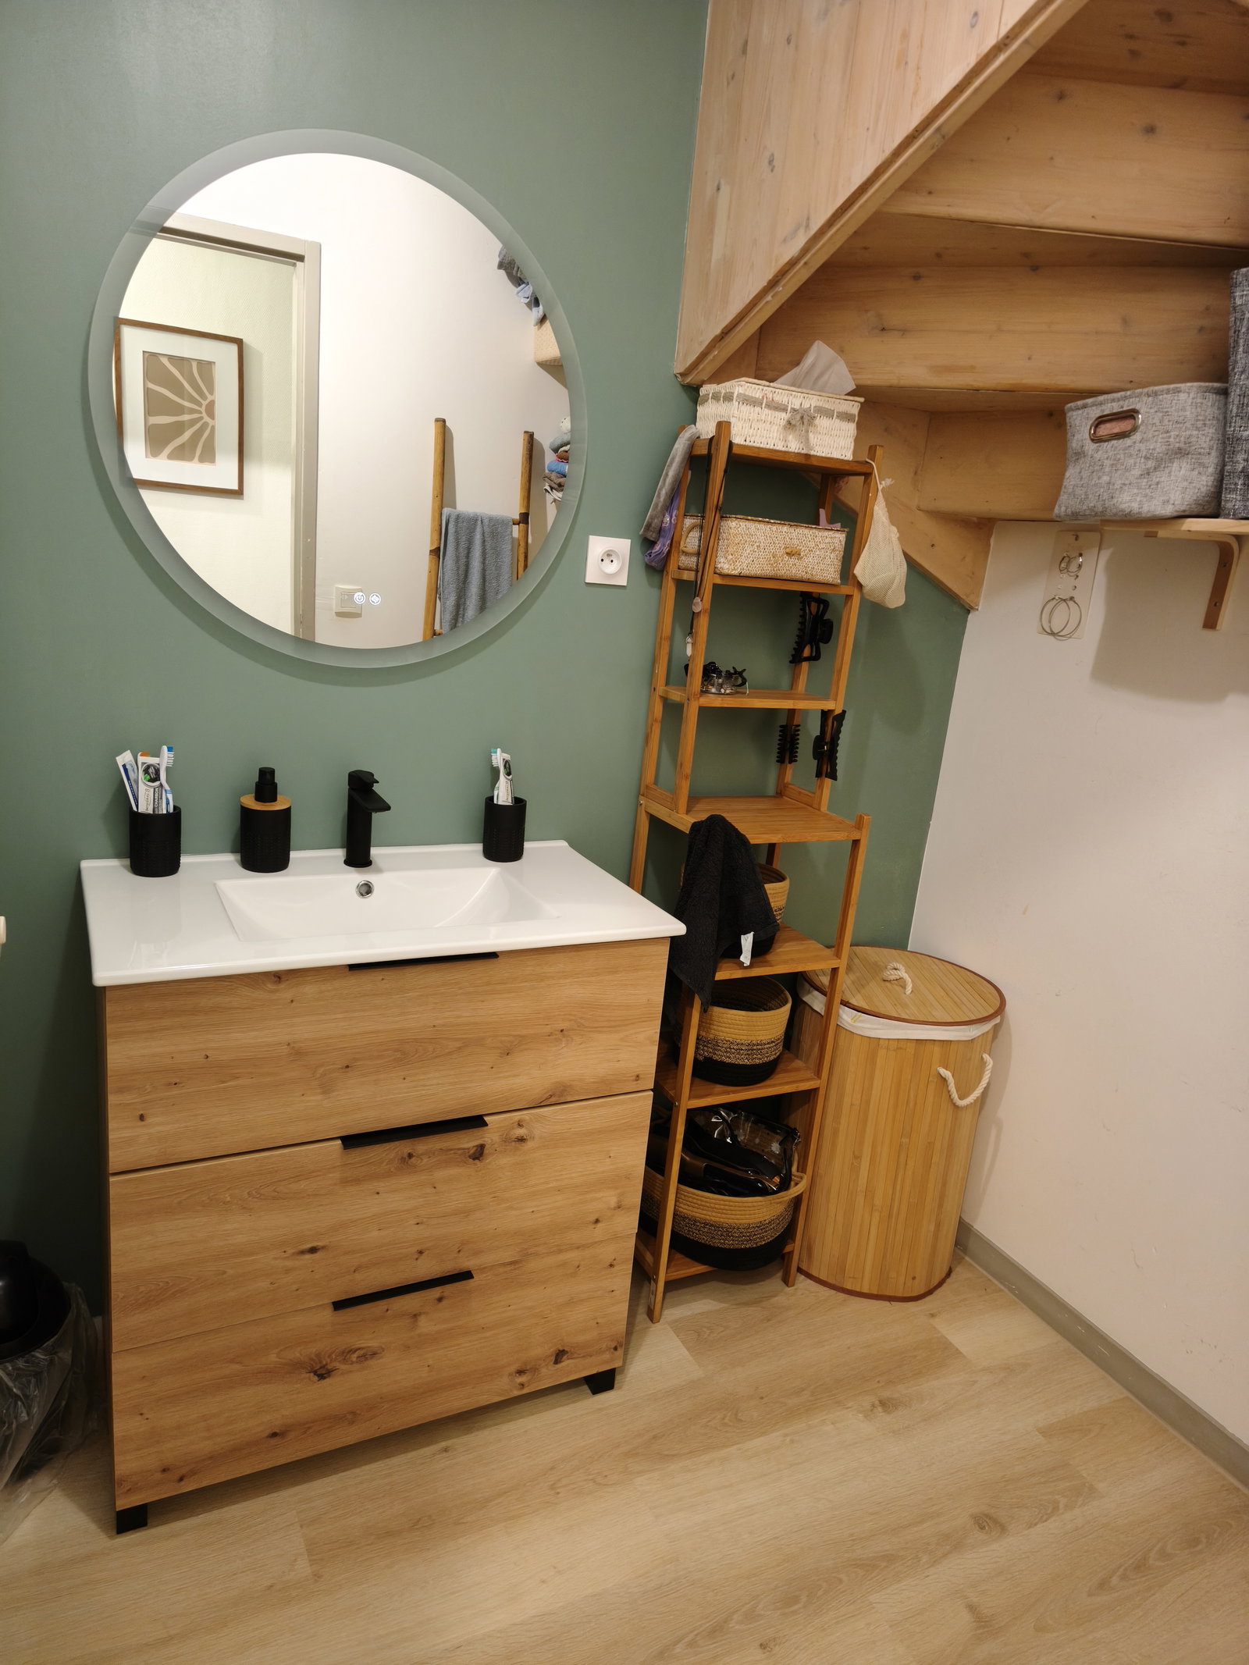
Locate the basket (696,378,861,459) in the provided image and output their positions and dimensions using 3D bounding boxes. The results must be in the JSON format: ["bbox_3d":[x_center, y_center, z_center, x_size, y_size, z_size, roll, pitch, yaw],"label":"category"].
[{"bbox_3d":[0.266,-0.712,1.920,0.247,0.102,0.142,-1,16,-25],"label":"basket"}]

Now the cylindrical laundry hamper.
[{"bbox_3d":[0.540,0.601,2.351,0.405,0.615,0.405,6,15,-1],"label":"cylindrical laundry hamper"}]

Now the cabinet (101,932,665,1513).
[{"bbox_3d":[-0.417,0.525,1.817,0.794,0.842,0.424,-2,17,-28],"label":"cabinet"}]

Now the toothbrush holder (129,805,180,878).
[{"bbox_3d":[-0.713,0.012,1.683,0.072,0.098,0.072,-2,17,-28],"label":"toothbrush holder"}]

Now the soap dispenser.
[{"bbox_3d":[-0.567,-0.023,1.749,0.075,0.160,0.076,0,16,-21],"label":"soap dispenser"}]

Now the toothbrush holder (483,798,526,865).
[{"bbox_3d":[-0.210,-0.005,1.937,0.073,0.100,0.073,-2,17,-28],"label":"toothbrush holder"}]

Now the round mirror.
[{"bbox_3d":[-0.400,-0.633,1.681,0.743,0.743,0.035,-2,17,-28],"label":"round mirror"}]

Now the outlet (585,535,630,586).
[{"bbox_3d":[-0.029,-0.476,1.944,0.080,0.080,0.012,-2,17,-28],"label":"outlet"}]

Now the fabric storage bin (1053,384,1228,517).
[{"bbox_3d":[0.895,-0.579,1.752,0.240,0.182,0.320,-1,16,-23],"label":"fabric storage bin"}]

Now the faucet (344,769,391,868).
[{"bbox_3d":[-0.410,-0.011,1.769,0.046,0.158,0.143,-2,17,-28],"label":"faucet"}]

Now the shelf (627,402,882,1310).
[{"bbox_3d":[0.222,0.110,2.090,0.327,1.629,0.273,-2,17,-28],"label":"shelf"}]

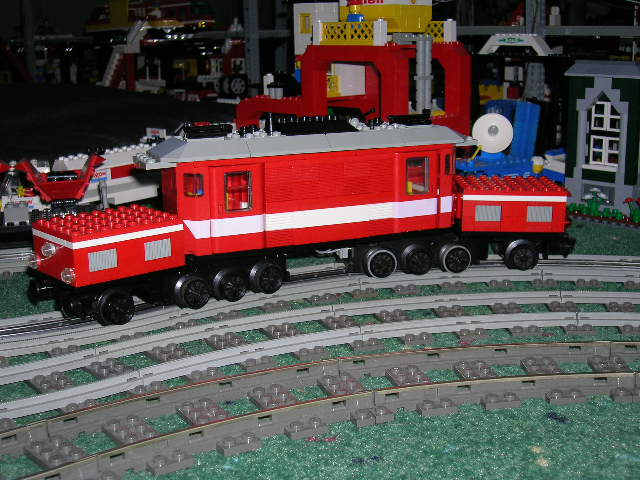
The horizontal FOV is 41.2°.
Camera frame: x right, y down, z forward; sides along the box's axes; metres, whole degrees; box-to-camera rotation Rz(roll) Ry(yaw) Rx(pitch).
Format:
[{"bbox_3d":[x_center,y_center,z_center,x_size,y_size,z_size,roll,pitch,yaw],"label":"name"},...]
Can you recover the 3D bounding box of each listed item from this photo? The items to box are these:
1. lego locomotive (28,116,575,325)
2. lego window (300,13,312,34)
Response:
[{"bbox_3d":[0.003,-0.024,0.507,0.342,0.104,0.072,-6,14,-21],"label":"lego locomotive"},{"bbox_3d":[-0.011,-0.217,0.853,0.016,0.019,0.008,11,17,39],"label":"lego window"}]

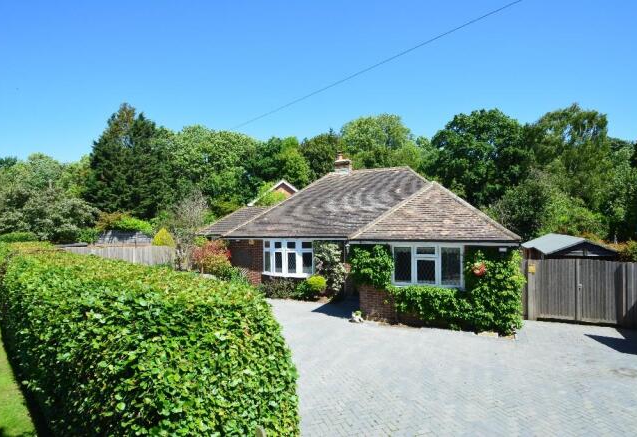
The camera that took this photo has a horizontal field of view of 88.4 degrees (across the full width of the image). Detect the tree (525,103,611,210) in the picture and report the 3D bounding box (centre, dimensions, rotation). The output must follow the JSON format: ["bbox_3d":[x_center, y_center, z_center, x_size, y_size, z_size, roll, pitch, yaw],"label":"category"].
[{"bbox_3d":[24.038,-3.584,31.667,8.269,15.134,8.269,0,-2,0],"label":"tree"}]

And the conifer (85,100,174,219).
[{"bbox_3d":[-16.929,-3.270,29.653,8.104,14.346,8.104,0,-2,0],"label":"conifer"}]

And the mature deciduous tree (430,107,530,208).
[{"bbox_3d":[15.235,-3.222,31.152,9.084,14.369,9.084,0,-2,0],"label":"mature deciduous tree"}]

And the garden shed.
[{"bbox_3d":[10.500,2.040,13.830,2.500,2.460,4.000,-1,-2,24],"label":"garden shed"}]

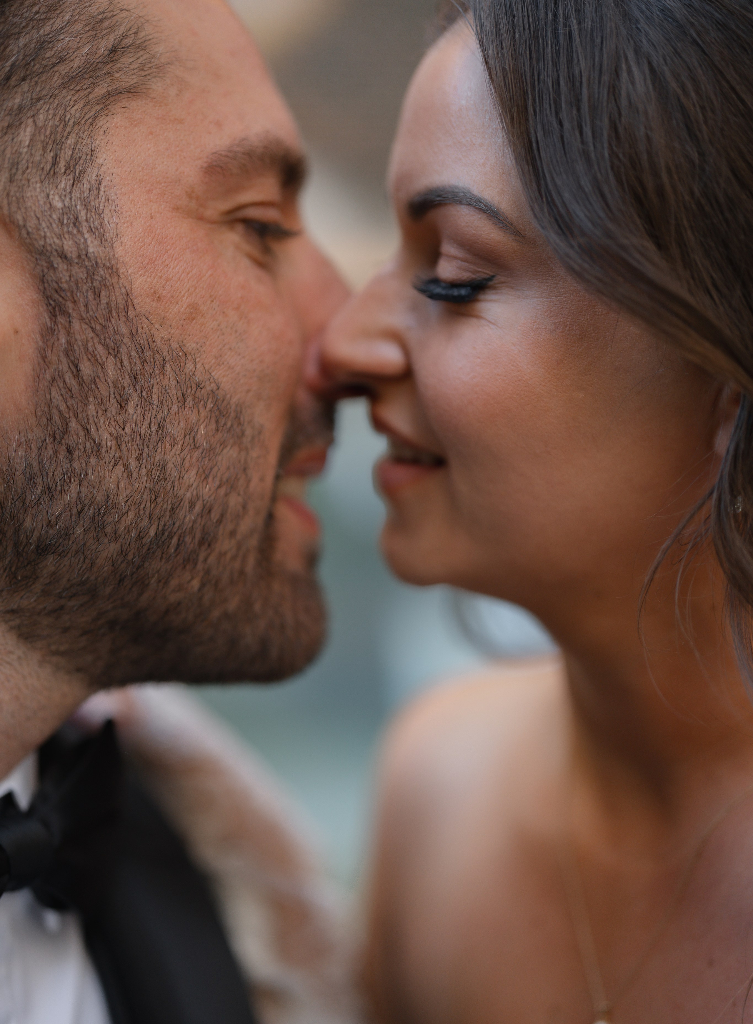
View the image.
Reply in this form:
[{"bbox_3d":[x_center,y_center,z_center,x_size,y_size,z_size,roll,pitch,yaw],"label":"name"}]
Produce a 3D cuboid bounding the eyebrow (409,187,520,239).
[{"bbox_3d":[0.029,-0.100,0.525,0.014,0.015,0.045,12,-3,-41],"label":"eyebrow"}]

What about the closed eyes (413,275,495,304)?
[{"bbox_3d":[0.026,-0.075,0.525,0.012,0.011,0.031,6,-2,-34],"label":"closed eyes"}]

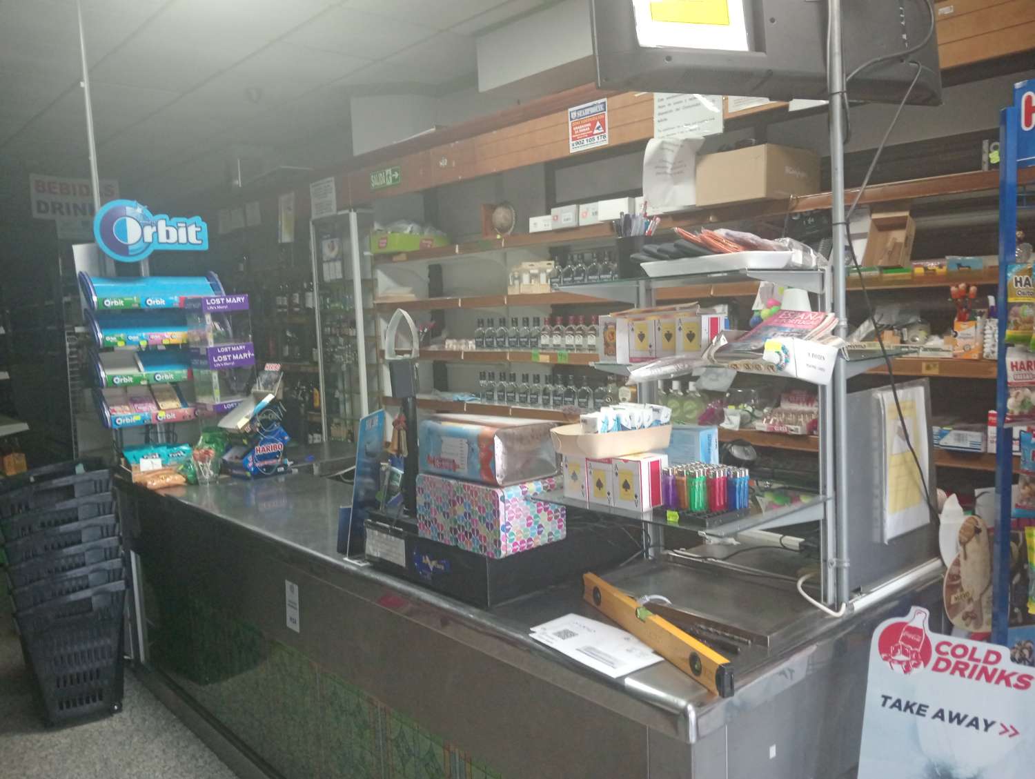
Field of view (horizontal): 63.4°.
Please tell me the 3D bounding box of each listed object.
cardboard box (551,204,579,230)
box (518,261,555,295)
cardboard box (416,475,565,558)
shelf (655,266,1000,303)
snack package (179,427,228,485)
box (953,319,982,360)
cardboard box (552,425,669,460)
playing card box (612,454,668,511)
[{"bbox_3d":[0.241,-0.749,3.662,0.090,0.094,0.150,-7,7,-41],"label":"cardboard box"},{"bbox_3d":[0.098,-0.512,3.837,0.055,0.145,0.205,-7,7,-41],"label":"box"},{"bbox_3d":[-0.056,0.237,1.710,0.177,0.130,0.257,-8,8,-44],"label":"cardboard box"},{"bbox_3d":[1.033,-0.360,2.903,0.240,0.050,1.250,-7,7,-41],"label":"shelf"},{"bbox_3d":[-1.086,0.231,2.926,0.130,0.185,0.100,-7,7,-41],"label":"snack package"},{"bbox_3d":[1.327,-0.149,2.468,0.045,0.112,0.068,-7,7,-41],"label":"box"},{"bbox_3d":[0.177,0.091,1.582,0.200,0.042,0.122,-6,7,-34],"label":"cardboard box"},{"bbox_3d":[0.220,0.163,1.495,0.070,0.090,0.067,-7,7,-41],"label":"playing card box"}]

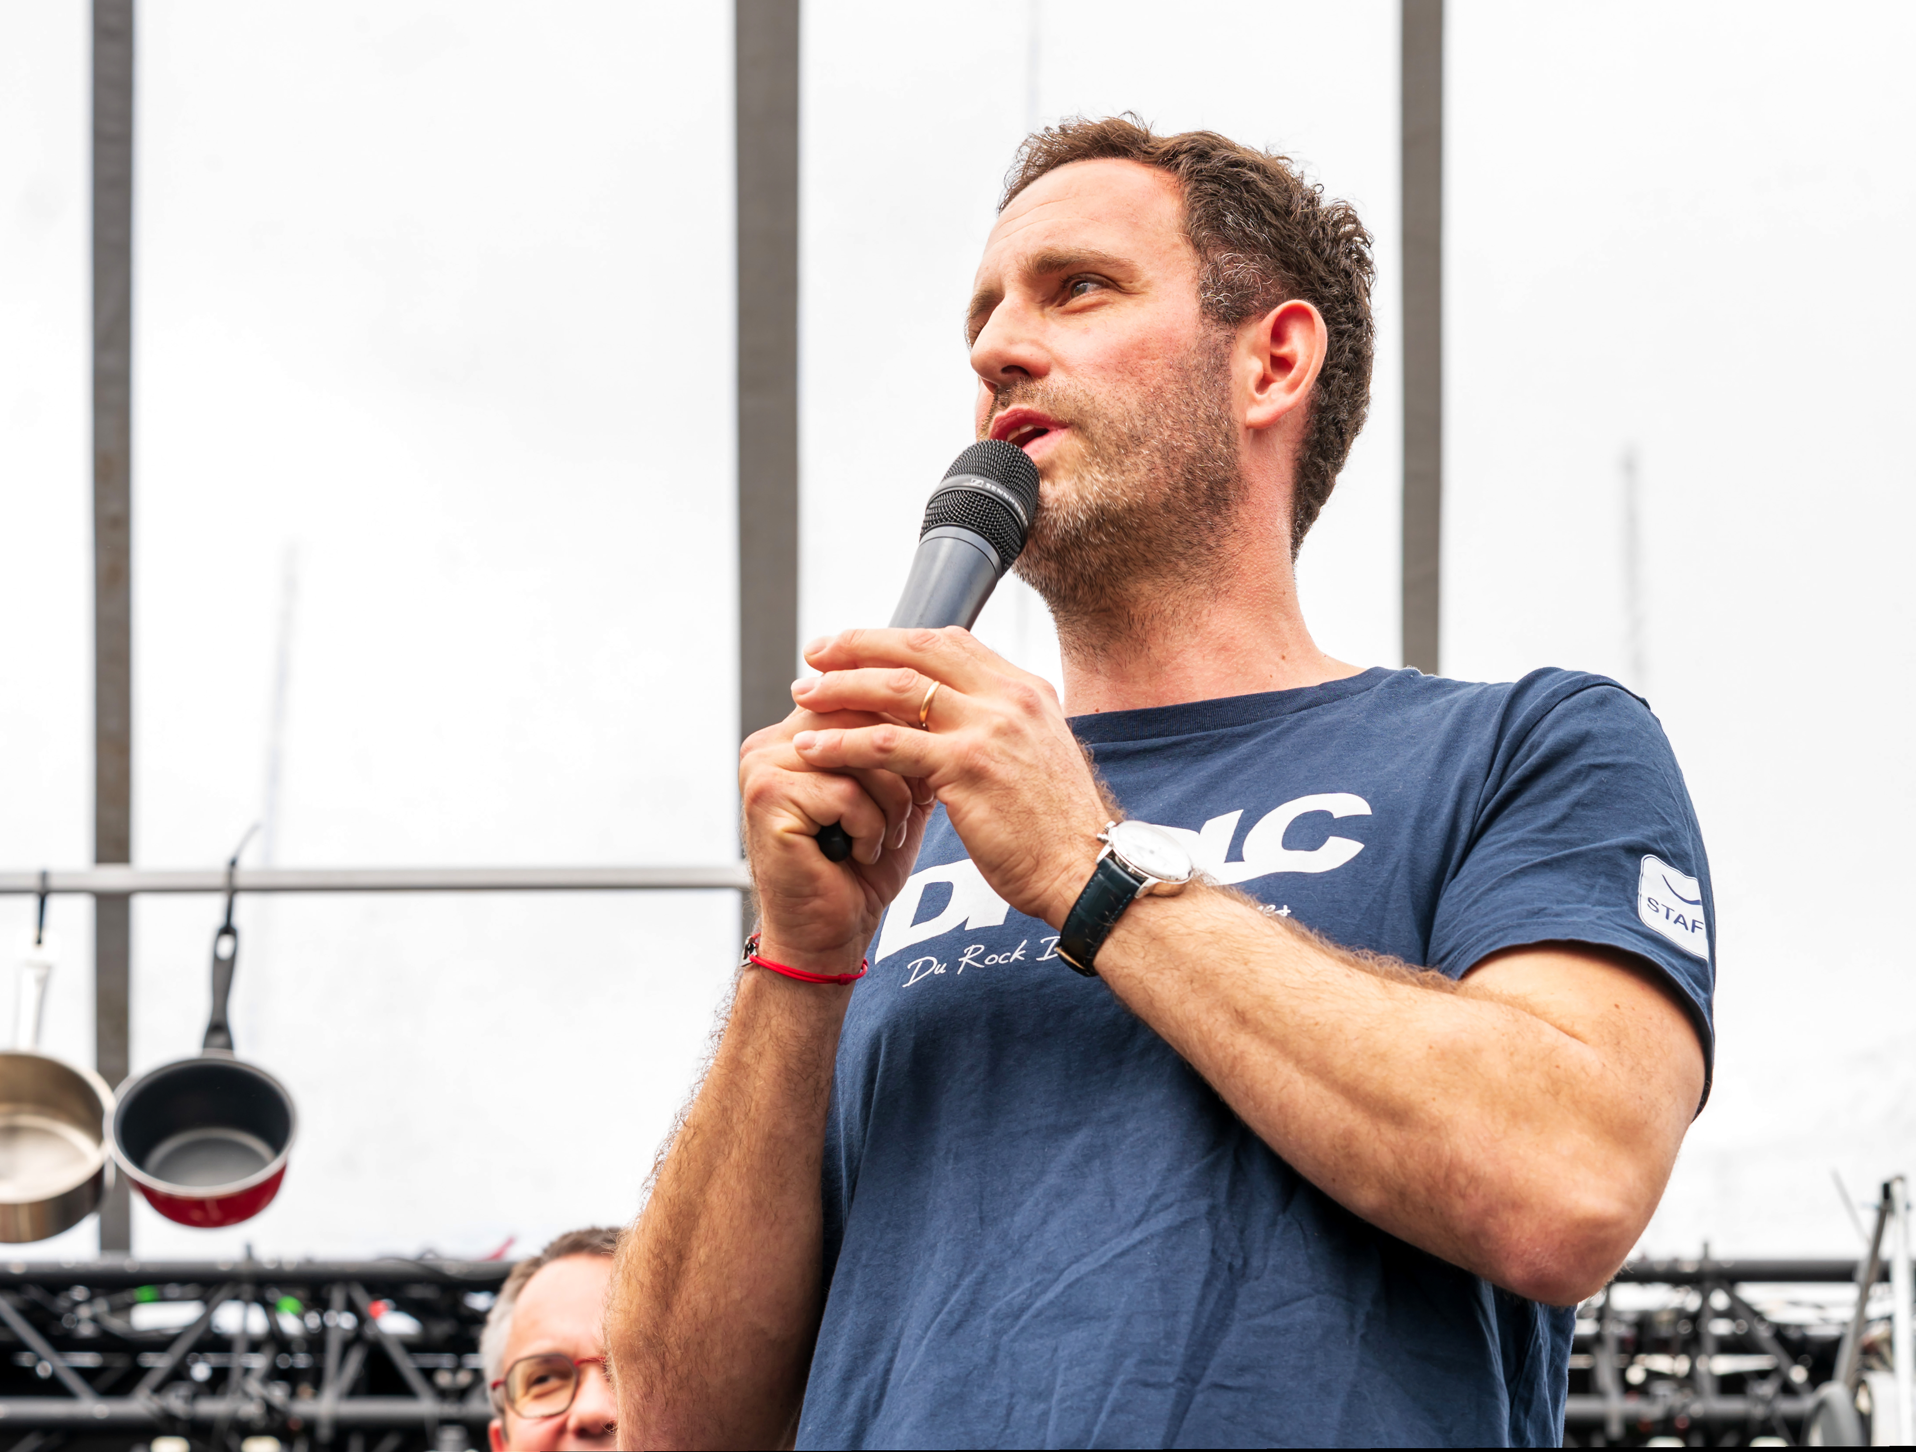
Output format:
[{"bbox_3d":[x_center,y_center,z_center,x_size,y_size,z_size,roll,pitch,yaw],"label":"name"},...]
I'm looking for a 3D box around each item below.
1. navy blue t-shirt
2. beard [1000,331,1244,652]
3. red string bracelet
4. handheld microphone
[{"bbox_3d":[0.108,0.297,1.775,0.490,0.680,0.280,-13,-23,35],"label":"navy blue t-shirt"},{"bbox_3d":[0.050,-0.126,1.885,0.110,0.135,0.145,23,-31,-36],"label":"beard"},{"bbox_3d":[-0.070,0.106,1.770,0.060,0.014,0.048,7,24,-6],"label":"red string bracelet"},{"bbox_3d":[-0.018,-0.035,1.798,0.050,0.238,0.050,-6,-44,34],"label":"handheld microphone"}]

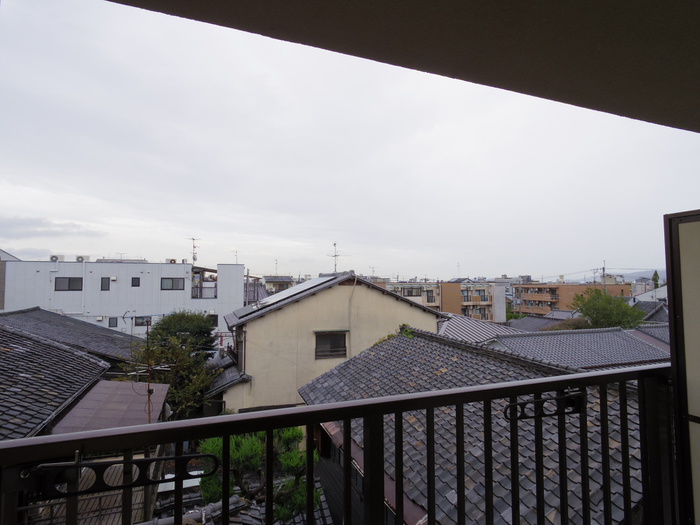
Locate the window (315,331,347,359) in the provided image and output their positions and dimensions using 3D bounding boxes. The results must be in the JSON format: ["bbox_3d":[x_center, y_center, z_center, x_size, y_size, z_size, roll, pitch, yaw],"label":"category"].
[{"bbox_3d":[-0.818,3.701,15.200,1.390,1.200,0.200,1,-3,-20],"label":"window"}]

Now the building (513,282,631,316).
[{"bbox_3d":[52.652,9.217,82.092,21.332,8.000,13.093,1,-3,-16],"label":"building"}]

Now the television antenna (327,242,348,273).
[{"bbox_3d":[-0.658,-0.228,17.400,1.150,1.500,1.000,1,-3,-20],"label":"television antenna"}]

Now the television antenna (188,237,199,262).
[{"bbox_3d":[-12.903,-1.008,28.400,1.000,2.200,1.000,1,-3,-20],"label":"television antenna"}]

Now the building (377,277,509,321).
[{"bbox_3d":[12.545,7.437,54.689,21.954,8.200,9.500,1,-3,-17],"label":"building"}]

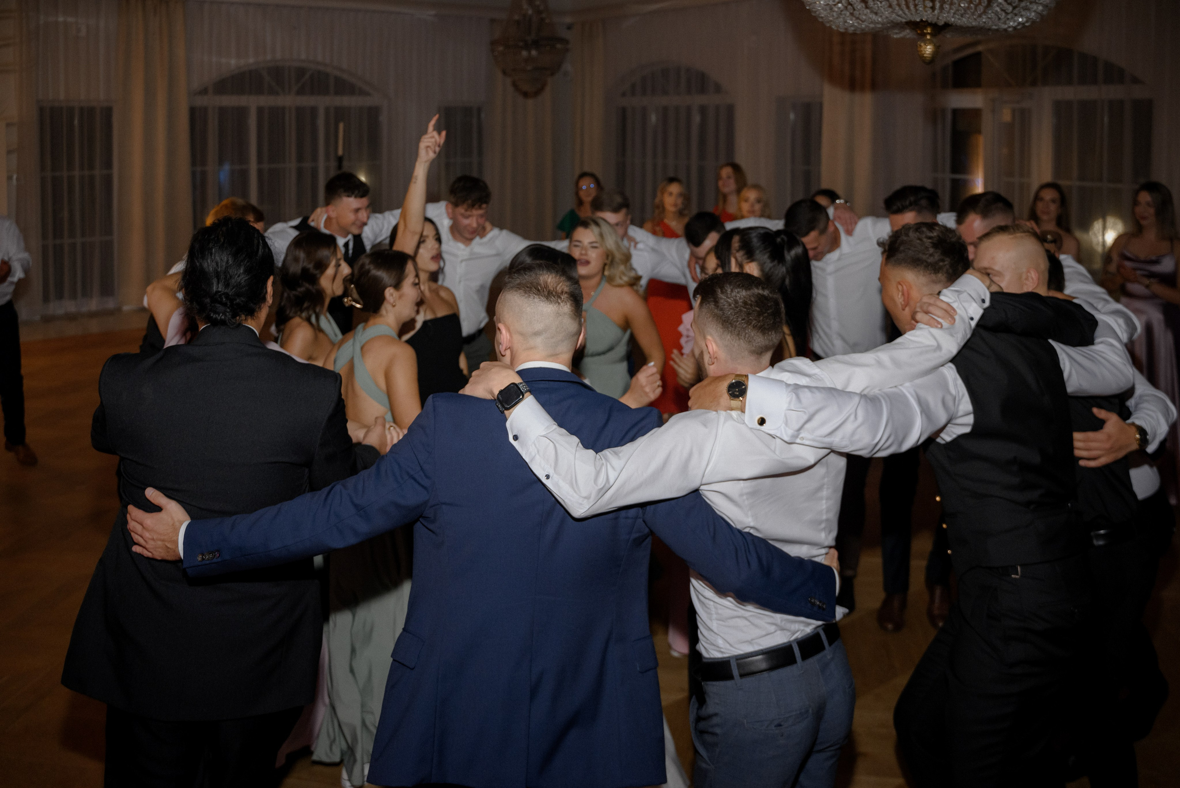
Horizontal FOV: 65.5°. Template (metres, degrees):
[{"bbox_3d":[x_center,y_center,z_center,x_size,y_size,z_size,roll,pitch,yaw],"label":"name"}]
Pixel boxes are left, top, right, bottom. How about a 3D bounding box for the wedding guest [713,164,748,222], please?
[{"bbox_3d":[0.934,-0.689,6.100,0.450,1.680,0.300,5,11,23],"label":"wedding guest"}]

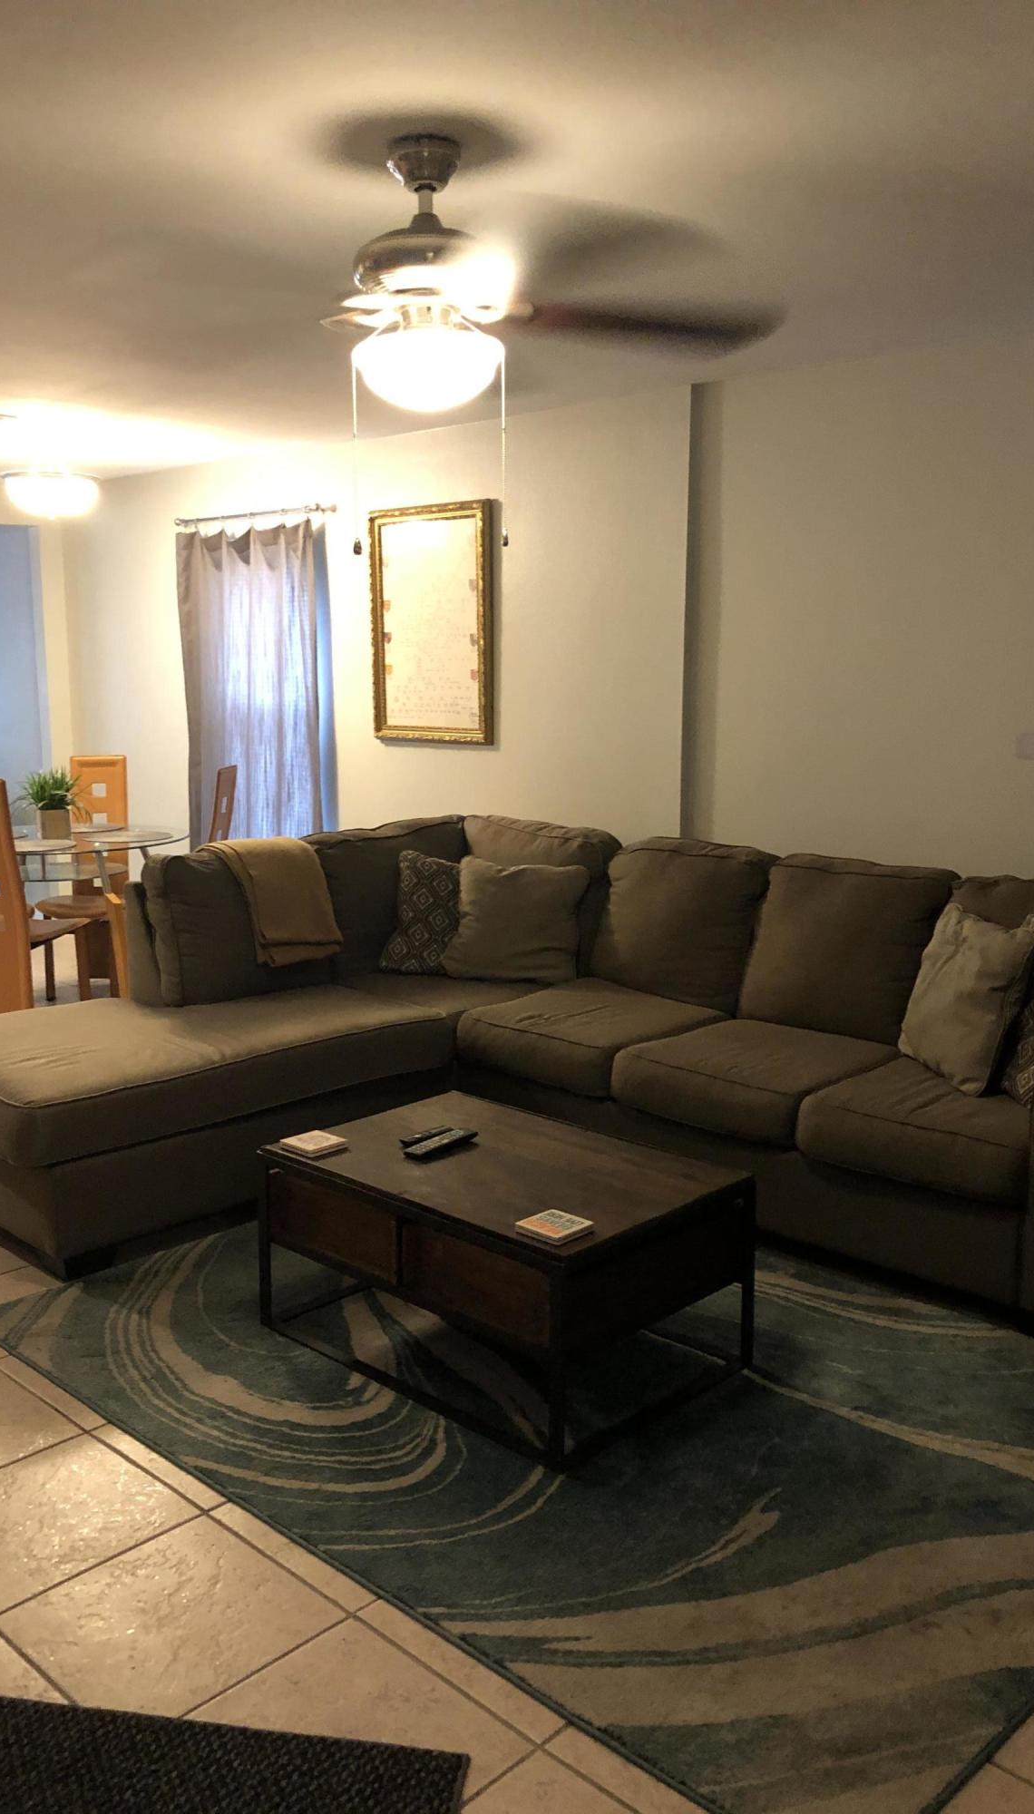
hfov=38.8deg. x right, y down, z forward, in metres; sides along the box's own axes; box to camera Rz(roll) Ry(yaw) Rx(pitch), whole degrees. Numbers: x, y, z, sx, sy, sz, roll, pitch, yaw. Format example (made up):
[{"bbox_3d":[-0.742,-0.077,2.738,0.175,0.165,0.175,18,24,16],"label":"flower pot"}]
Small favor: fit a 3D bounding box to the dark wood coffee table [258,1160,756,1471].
[{"bbox_3d":[-0.039,0.759,3.208,0.908,0.422,0.606,9,13,43],"label":"dark wood coffee table"}]

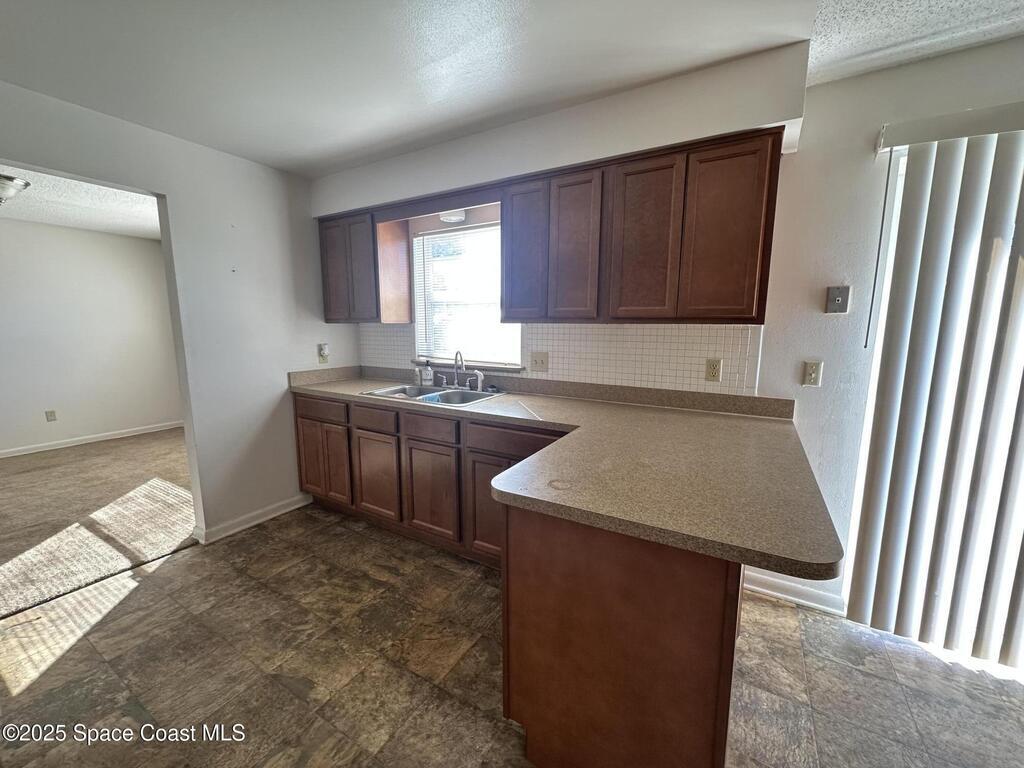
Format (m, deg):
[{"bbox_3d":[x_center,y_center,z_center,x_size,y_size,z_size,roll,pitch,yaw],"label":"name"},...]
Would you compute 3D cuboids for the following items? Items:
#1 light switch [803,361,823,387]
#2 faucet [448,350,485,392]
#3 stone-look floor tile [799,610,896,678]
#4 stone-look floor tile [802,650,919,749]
[{"bbox_3d":[1.388,-0.044,1.912,0.072,0.116,0.010,5,9,30],"label":"light switch"},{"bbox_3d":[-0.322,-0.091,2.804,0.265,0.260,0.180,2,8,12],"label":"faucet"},{"bbox_3d":[1.429,1.125,1.795,0.305,0.008,0.305,5,9,30],"label":"stone-look floor tile"},{"bbox_3d":[1.283,1.160,1.550,0.300,0.008,0.300,5,9,30],"label":"stone-look floor tile"}]

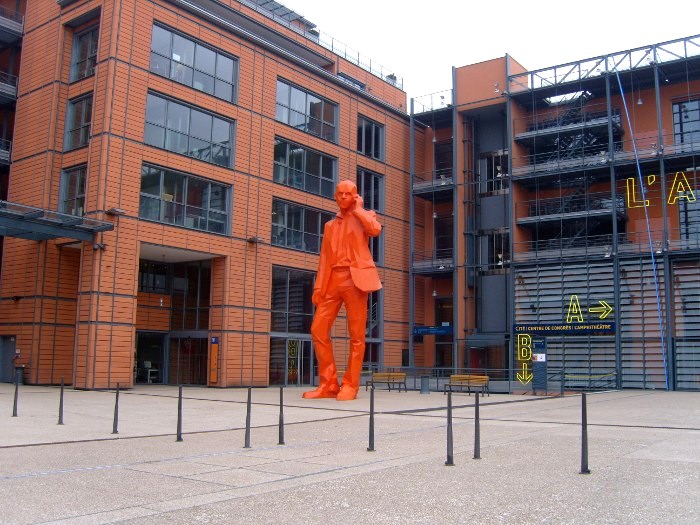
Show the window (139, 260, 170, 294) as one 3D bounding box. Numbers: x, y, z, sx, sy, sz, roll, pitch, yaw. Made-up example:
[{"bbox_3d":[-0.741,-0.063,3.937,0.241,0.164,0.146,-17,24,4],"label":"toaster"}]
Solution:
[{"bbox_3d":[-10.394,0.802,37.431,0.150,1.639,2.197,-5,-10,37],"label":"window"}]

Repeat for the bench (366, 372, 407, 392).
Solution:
[{"bbox_3d":[1.727,5.695,33.655,1.900,0.860,0.620,-5,-10,37],"label":"bench"}]

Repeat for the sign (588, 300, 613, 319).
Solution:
[{"bbox_3d":[14.182,2.685,39.987,1.310,1.015,0.100,-5,-10,37],"label":"sign"}]

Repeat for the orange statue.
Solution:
[{"bbox_3d":[-0.266,0.920,26.858,2.550,8.170,2.100,-2,-8,20],"label":"orange statue"}]

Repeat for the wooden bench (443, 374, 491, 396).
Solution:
[{"bbox_3d":[5.087,5.361,30.755,1.900,0.860,0.620,-5,-10,37],"label":"wooden bench"}]

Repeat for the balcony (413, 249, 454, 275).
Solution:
[{"bbox_3d":[5.590,-0.143,47.423,3.183,1.217,0.120,-5,-10,37],"label":"balcony"}]

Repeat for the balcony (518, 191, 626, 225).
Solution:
[{"bbox_3d":[13.454,-3.133,43.480,5.991,1.334,2.000,-5,-10,37],"label":"balcony"}]

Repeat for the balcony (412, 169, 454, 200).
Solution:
[{"bbox_3d":[6.317,-5.374,48.992,3.234,1.361,2.200,-5,-10,37],"label":"balcony"}]

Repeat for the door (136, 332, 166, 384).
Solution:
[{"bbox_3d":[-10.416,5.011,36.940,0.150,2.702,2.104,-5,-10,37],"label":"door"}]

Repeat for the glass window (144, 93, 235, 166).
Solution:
[{"bbox_3d":[-7.740,-6.381,34.697,0.250,2.621,5.581,-5,-10,37],"label":"glass window"}]

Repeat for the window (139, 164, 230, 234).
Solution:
[{"bbox_3d":[-7.851,-2.946,34.174,0.250,2.655,5.523,-5,-10,37],"label":"window"}]

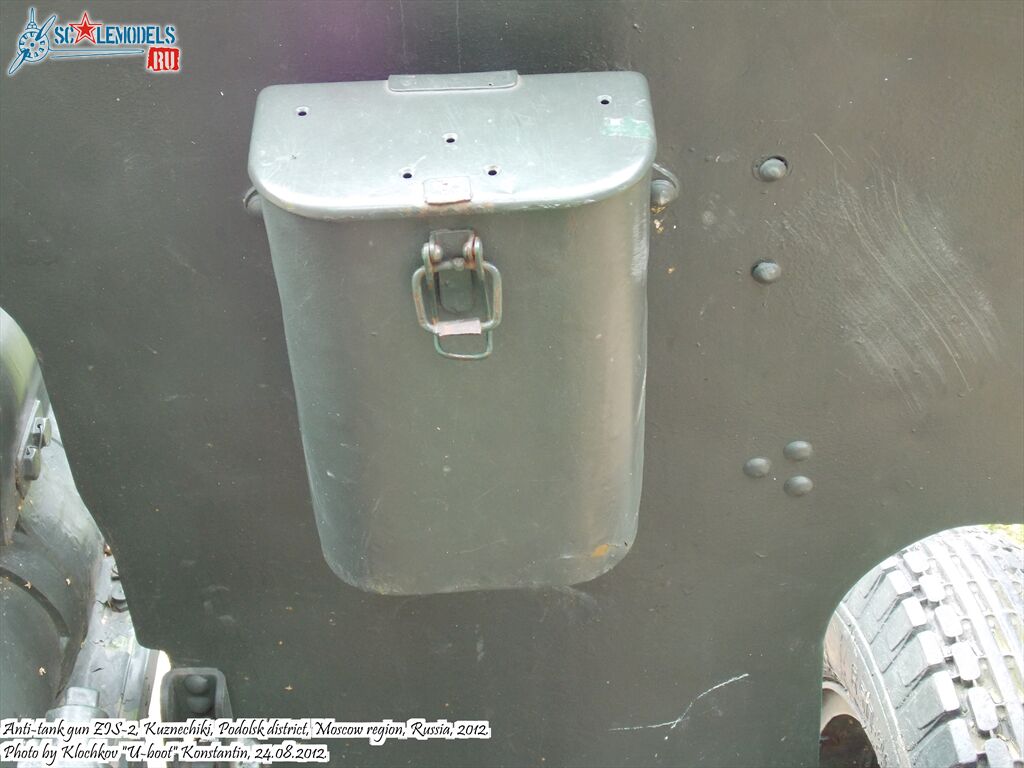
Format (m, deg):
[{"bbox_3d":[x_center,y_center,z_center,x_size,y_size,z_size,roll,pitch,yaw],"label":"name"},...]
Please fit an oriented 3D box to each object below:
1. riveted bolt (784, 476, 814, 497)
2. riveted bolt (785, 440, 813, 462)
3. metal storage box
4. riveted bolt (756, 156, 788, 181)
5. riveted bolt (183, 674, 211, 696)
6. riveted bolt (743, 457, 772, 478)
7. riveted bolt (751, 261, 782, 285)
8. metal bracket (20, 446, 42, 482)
[{"bbox_3d":[0.209,0.074,1.118,0.021,0.021,0.011,-2,42,0],"label":"riveted bolt"},{"bbox_3d":[0.204,0.048,1.094,0.021,0.021,0.011,-2,42,0],"label":"riveted bolt"},{"bbox_3d":[-0.029,-0.021,0.945,0.224,0.304,0.126,-2,42,0],"label":"metal storage box"},{"bbox_3d":[0.158,-0.130,0.932,0.018,0.018,0.010,-2,42,0],"label":"riveted bolt"},{"bbox_3d":[-0.246,0.235,1.200,0.021,0.021,0.011,-2,42,0],"label":"riveted bolt"},{"bbox_3d":[0.176,0.060,1.104,0.021,0.021,0.011,-2,42,0],"label":"riveted bolt"},{"bbox_3d":[0.163,-0.071,0.985,0.019,0.019,0.010,-2,42,0],"label":"riveted bolt"},{"bbox_3d":[-0.347,0.058,1.110,0.015,0.025,0.019,-2,25,0],"label":"metal bracket"}]

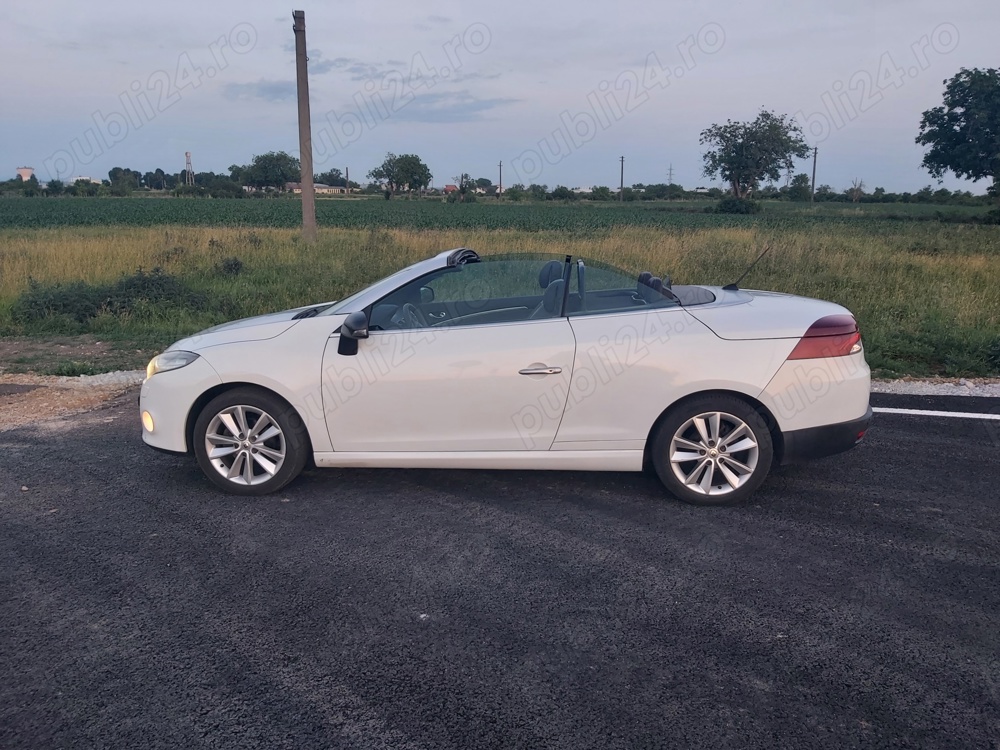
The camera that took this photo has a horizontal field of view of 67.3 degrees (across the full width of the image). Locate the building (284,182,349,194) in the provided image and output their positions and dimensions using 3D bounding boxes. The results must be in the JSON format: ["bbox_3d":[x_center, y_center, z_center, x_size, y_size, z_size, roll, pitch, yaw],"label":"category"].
[{"bbox_3d":[-92.837,-94.355,380.000,30.000,5.900,10.000,-2,14,-7],"label":"building"}]

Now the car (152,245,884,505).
[{"bbox_3d":[-0.011,-0.161,4.919,4.485,1.380,1.840,1,14,2],"label":"car"}]

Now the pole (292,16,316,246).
[{"bbox_3d":[-6.307,-7.879,24.323,0.420,7.220,0.380,0,14,0],"label":"pole"}]

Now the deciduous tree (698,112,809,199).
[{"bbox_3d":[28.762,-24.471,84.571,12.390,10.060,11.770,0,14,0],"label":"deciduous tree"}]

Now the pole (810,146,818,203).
[{"bbox_3d":[48.545,-30.837,115.945,0.450,8.200,0.400,0,14,0],"label":"pole"}]

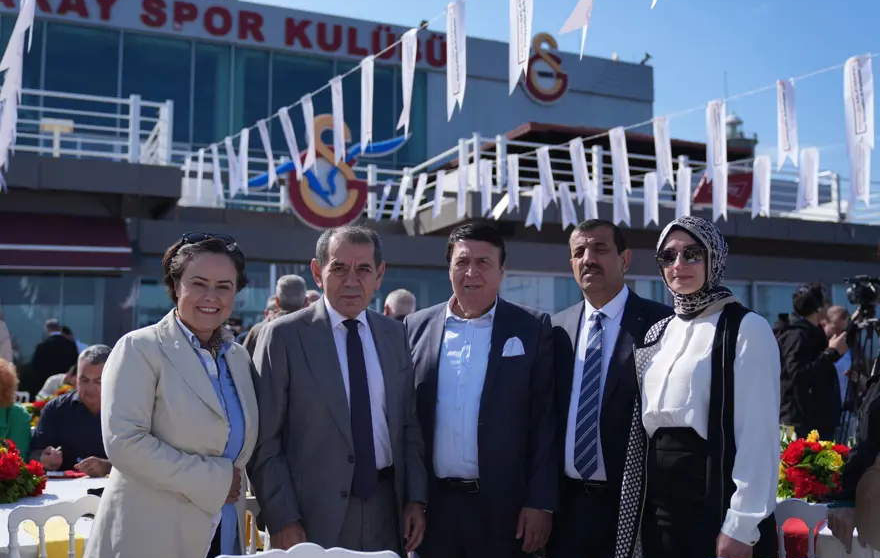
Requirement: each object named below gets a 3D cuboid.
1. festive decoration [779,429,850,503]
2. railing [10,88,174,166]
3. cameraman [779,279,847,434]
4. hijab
[{"bbox_3d":[1.461,0.725,3.450,0.330,0.280,0.330,1,-3,0],"label":"festive decoration"},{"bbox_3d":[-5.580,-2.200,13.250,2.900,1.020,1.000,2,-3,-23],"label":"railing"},{"bbox_3d":[2.275,0.874,5.400,0.460,1.730,0.500,3,-4,-33],"label":"cameraman"},{"bbox_3d":[0.692,-0.034,2.400,0.210,0.285,0.250,-1,-4,27],"label":"hijab"}]

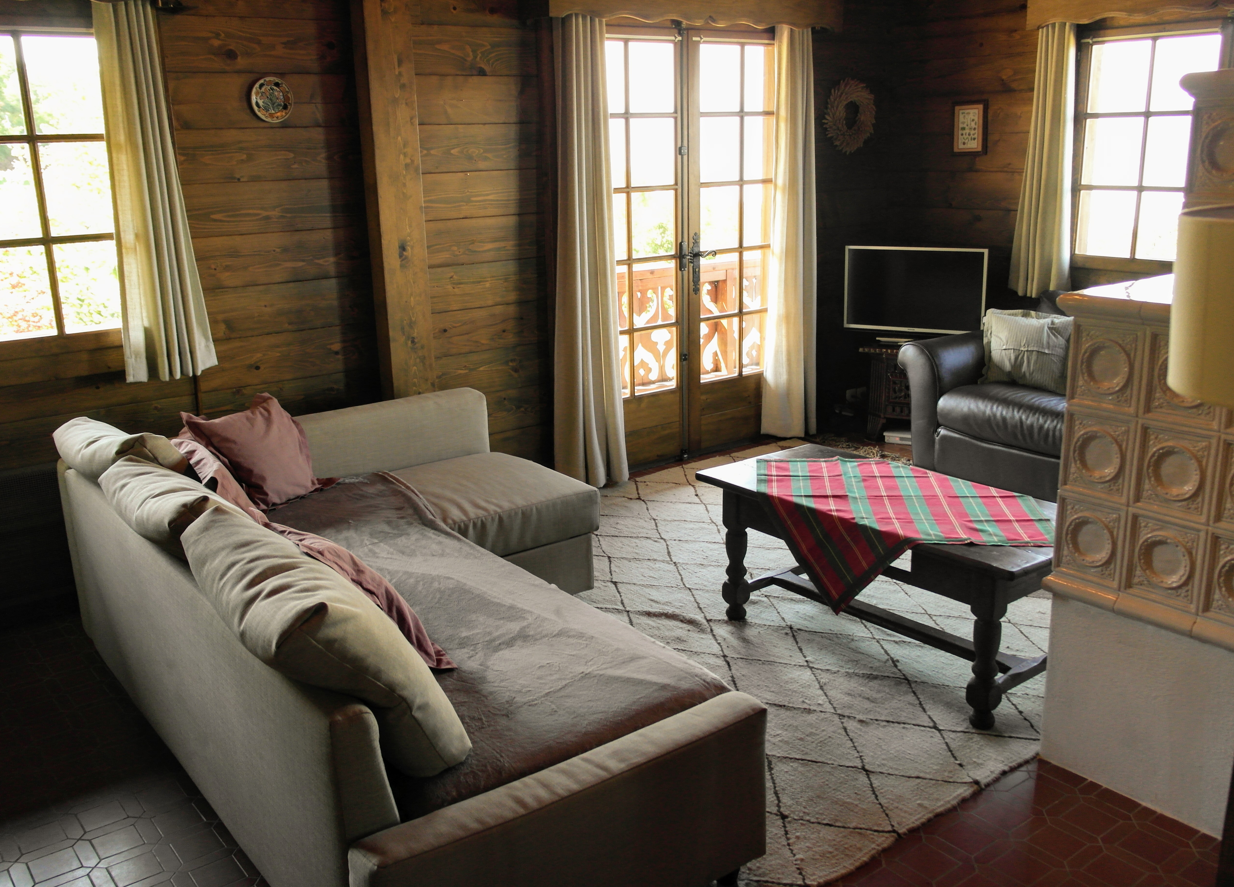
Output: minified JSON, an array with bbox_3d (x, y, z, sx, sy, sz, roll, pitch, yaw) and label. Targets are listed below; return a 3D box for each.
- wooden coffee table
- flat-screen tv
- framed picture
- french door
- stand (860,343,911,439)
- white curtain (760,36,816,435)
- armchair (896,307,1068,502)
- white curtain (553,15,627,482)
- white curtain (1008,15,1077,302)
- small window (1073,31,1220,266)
[{"bbox_3d":[0.879,0.418,3.538,0.600,0.519,1.204,-13,19,-37],"label":"wooden coffee table"},{"bbox_3d":[1.589,-0.821,5.935,0.743,0.456,0.069,6,17,26],"label":"flat-screen tv"},{"bbox_3d":[1.886,-1.686,5.931,0.025,0.282,0.215,-12,18,-36],"label":"framed picture"},{"bbox_3d":[0.364,-0.970,5.656,1.456,2.140,0.089,-12,18,-36],"label":"french door"},{"bbox_3d":[1.633,-0.286,6.111,0.495,0.535,0.367,6,17,26],"label":"stand"},{"bbox_3d":[0.937,-1.079,5.966,0.386,2.169,0.119,-12,18,-36],"label":"white curtain"},{"bbox_3d":[2.099,-0.245,5.262,0.882,0.872,1.258,-12,18,-36],"label":"armchair"},{"bbox_3d":[-0.131,-0.838,5.155,0.386,2.169,0.129,-12,18,-36],"label":"white curtain"},{"bbox_3d":[2.150,-1.393,5.530,0.109,1.337,0.327,-12,18,-36],"label":"white curtain"},{"bbox_3d":[2.483,-1.379,5.257,0.079,1.090,0.674,-12,18,-36],"label":"small window"}]

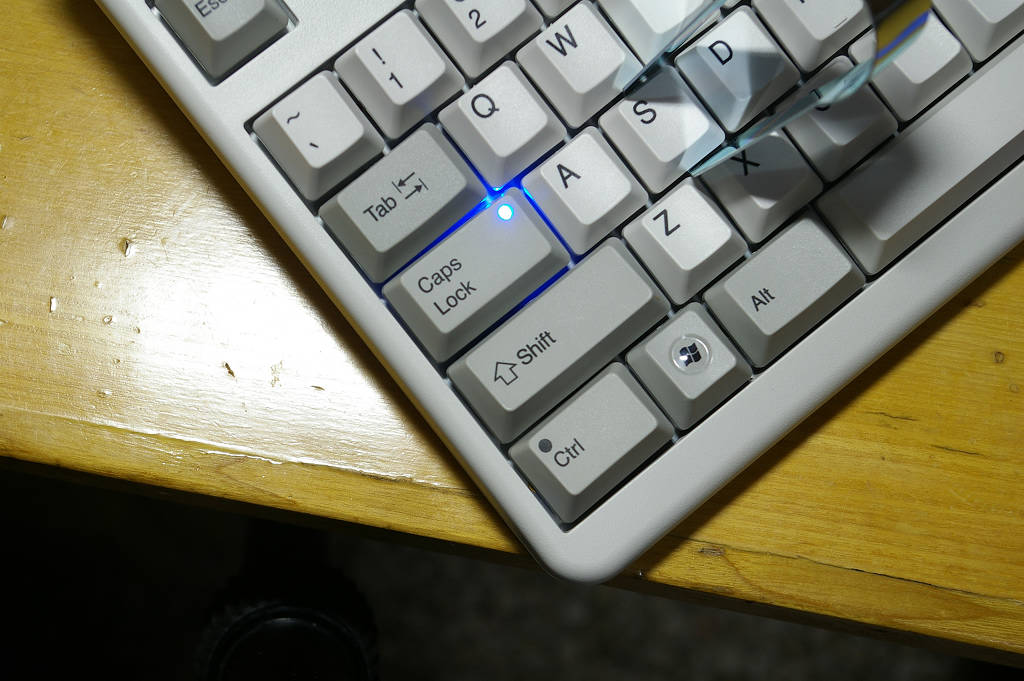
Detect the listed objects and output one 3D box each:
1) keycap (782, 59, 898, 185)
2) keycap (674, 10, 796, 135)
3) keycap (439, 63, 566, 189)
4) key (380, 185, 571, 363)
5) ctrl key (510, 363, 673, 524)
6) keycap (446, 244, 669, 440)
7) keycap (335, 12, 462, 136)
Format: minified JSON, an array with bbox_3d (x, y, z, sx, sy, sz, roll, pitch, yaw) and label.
[{"bbox_3d":[0.063,-0.043,0.442,0.018,0.008,0.018,-39,93,-9],"label":"keycap"},{"bbox_3d":[0.044,-0.052,0.440,0.018,0.008,0.018,-39,93,-9],"label":"keycap"},{"bbox_3d":[-0.001,-0.041,0.432,0.018,0.009,0.018,-39,93,-9],"label":"keycap"},{"bbox_3d":[-0.006,-0.012,0.430,0.032,0.008,0.018,-39,93,-9],"label":"key"},{"bbox_3d":[0.016,0.019,0.431,0.028,0.009,0.018,-39,93,-9],"label":"ctrl key"},{"bbox_3d":[0.010,0.000,0.431,0.042,0.008,0.018,-39,93,-9],"label":"keycap"},{"bbox_3d":[-0.020,-0.050,0.428,0.018,0.011,0.018,-39,93,-9],"label":"keycap"}]

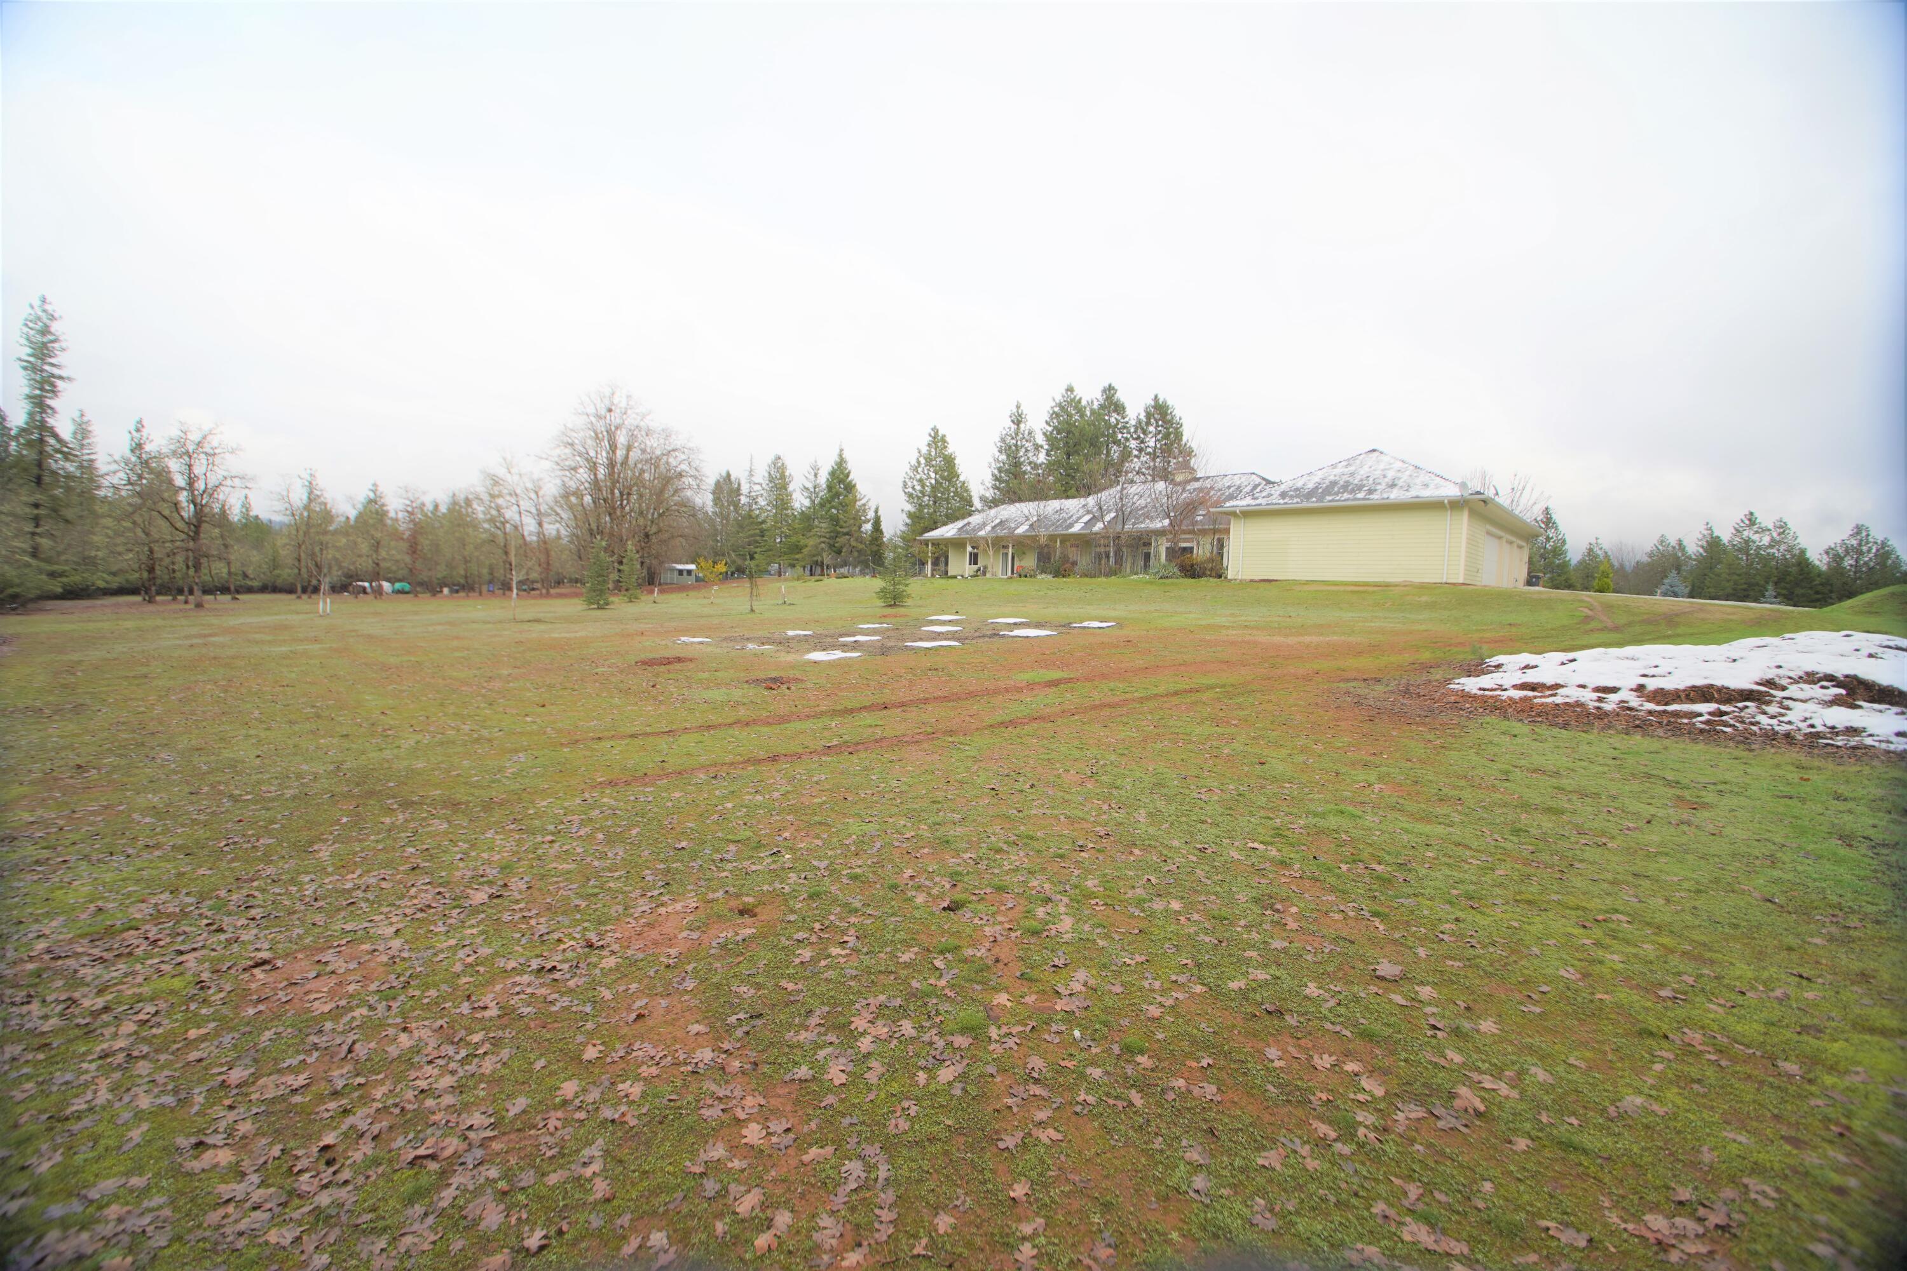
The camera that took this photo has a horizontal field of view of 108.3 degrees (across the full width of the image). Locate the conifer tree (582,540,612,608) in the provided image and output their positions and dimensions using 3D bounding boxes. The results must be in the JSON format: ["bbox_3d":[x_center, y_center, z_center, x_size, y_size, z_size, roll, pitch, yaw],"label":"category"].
[{"bbox_3d":[-17.507,-2.999,33.869,1.500,3.360,1.500,1,4,0],"label":"conifer tree"}]

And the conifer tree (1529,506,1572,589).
[{"bbox_3d":[51.872,-7.661,60.000,4.200,7.010,4.200,1,4,0],"label":"conifer tree"}]

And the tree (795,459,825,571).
[{"bbox_3d":[-15.293,-12.811,74.000,3.600,12.170,3.600,1,4,0],"label":"tree"}]

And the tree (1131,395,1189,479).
[{"bbox_3d":[20.081,-14.354,67.000,5.800,17.980,5.800,1,4,0],"label":"tree"}]

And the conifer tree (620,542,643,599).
[{"bbox_3d":[-18.188,-3.612,38.869,1.300,3.350,1.300,1,4,0],"label":"conifer tree"}]

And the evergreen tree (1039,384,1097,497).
[{"bbox_3d":[12.559,-16.203,73.193,7.000,20.620,7.000,1,4,0],"label":"evergreen tree"}]

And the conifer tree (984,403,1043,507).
[{"bbox_3d":[6.047,-14.559,69.000,6.200,17.470,6.200,1,4,0],"label":"conifer tree"}]

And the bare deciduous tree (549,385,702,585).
[{"bbox_3d":[-29.511,-13.098,61.298,13.800,17.930,13.800,1,4,0],"label":"bare deciduous tree"}]

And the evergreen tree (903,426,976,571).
[{"bbox_3d":[-1.320,-11.947,61.000,6.400,13.070,6.400,1,4,0],"label":"evergreen tree"}]

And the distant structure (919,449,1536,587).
[{"bbox_3d":[13.774,-7.648,48.748,41.690,7.620,23.180,6,6,45],"label":"distant structure"}]

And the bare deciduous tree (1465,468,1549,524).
[{"bbox_3d":[42.494,-8.258,53.000,6.600,9.180,6.600,1,4,0],"label":"bare deciduous tree"}]

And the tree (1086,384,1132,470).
[{"bbox_3d":[15.454,-15.454,69.000,5.400,19.560,5.400,1,4,0],"label":"tree"}]

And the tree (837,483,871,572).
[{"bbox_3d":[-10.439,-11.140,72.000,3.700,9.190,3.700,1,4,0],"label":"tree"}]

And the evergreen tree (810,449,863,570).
[{"bbox_3d":[-12.005,-12.719,71.491,5.600,13.010,5.600,1,4,0],"label":"evergreen tree"}]

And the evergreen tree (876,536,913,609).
[{"bbox_3d":[-2.292,-2.423,26.395,1.400,2.670,1.400,1,4,0],"label":"evergreen tree"}]

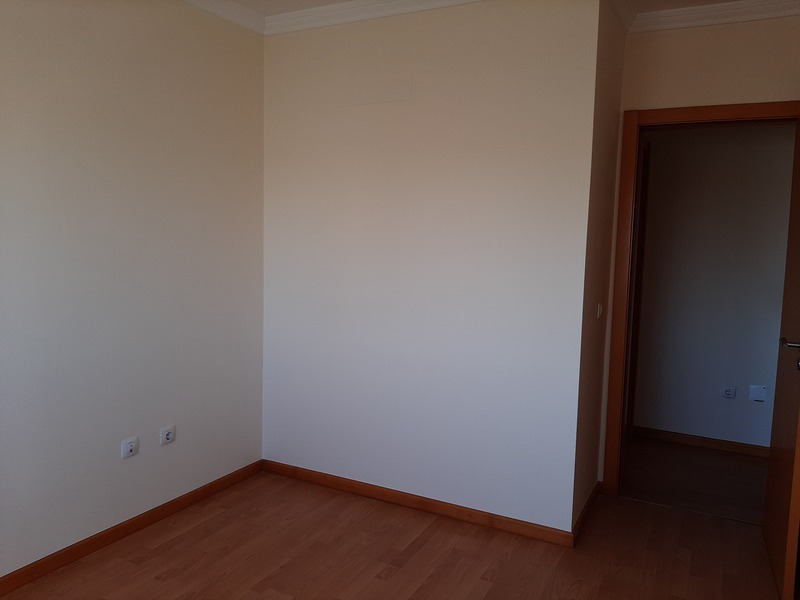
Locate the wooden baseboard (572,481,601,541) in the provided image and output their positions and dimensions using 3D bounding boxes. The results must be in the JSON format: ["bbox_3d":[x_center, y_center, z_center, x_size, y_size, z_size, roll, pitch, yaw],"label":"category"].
[{"bbox_3d":[0.951,1.076,3.167,0.015,0.070,0.702,4,6,27],"label":"wooden baseboard"}]

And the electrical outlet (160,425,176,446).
[{"bbox_3d":[-1.129,0.662,3.044,0.012,0.083,0.083,4,6,27],"label":"electrical outlet"}]

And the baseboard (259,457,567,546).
[{"bbox_3d":[-0.001,1.041,3.283,1.813,0.070,0.015,4,6,27],"label":"baseboard"}]

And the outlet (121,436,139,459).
[{"bbox_3d":[-1.232,0.676,2.849,0.012,0.083,0.083,4,6,27],"label":"outlet"}]

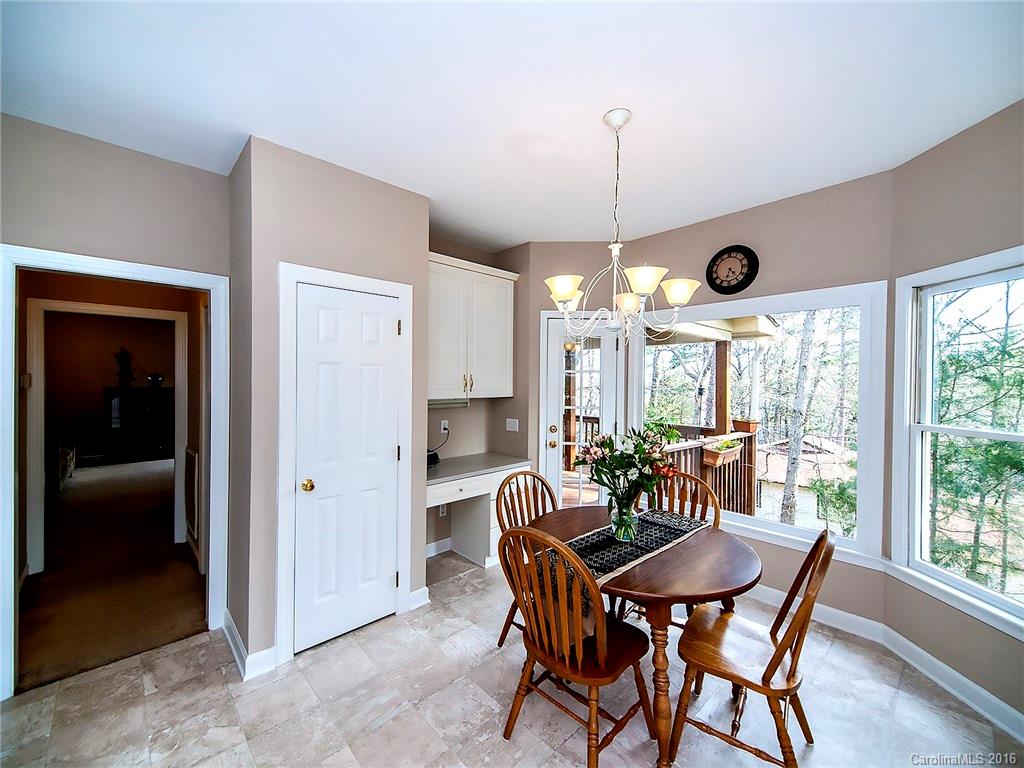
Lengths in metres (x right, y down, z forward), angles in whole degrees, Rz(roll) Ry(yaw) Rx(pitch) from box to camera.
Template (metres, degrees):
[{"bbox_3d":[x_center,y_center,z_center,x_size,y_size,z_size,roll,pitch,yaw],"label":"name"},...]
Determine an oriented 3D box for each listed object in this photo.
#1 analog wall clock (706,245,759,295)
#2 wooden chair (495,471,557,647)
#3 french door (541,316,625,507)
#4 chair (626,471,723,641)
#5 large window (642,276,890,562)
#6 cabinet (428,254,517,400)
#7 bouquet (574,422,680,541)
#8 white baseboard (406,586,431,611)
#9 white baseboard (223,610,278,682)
[{"bbox_3d":[1.589,-0.829,3.003,0.050,0.355,0.355,0,1,-44],"label":"analog wall clock"},{"bbox_3d":[0.241,1.024,2.366,0.490,0.960,0.550,0,1,-41],"label":"wooden chair"},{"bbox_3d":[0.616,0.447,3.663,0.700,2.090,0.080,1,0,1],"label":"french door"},{"bbox_3d":[0.850,1.030,2.353,0.490,0.960,0.550,1,1,41],"label":"chair"},{"bbox_3d":[1.622,0.198,3.015,0.100,1.630,1.610,0,1,-44],"label":"large window"},{"bbox_3d":[-0.459,-0.433,3.492,1.070,1.110,0.360,0,1,-44],"label":"cabinet"},{"bbox_3d":[0.561,0.470,2.034,0.500,0.550,0.450,1,0,0],"label":"bouquet"},{"bbox_3d":[-0.618,1.436,2.775,0.165,0.110,0.020,0,1,-44],"label":"white baseboard"},{"bbox_3d":[-1.505,1.430,2.353,0.150,0.110,0.630,0,1,-44],"label":"white baseboard"}]

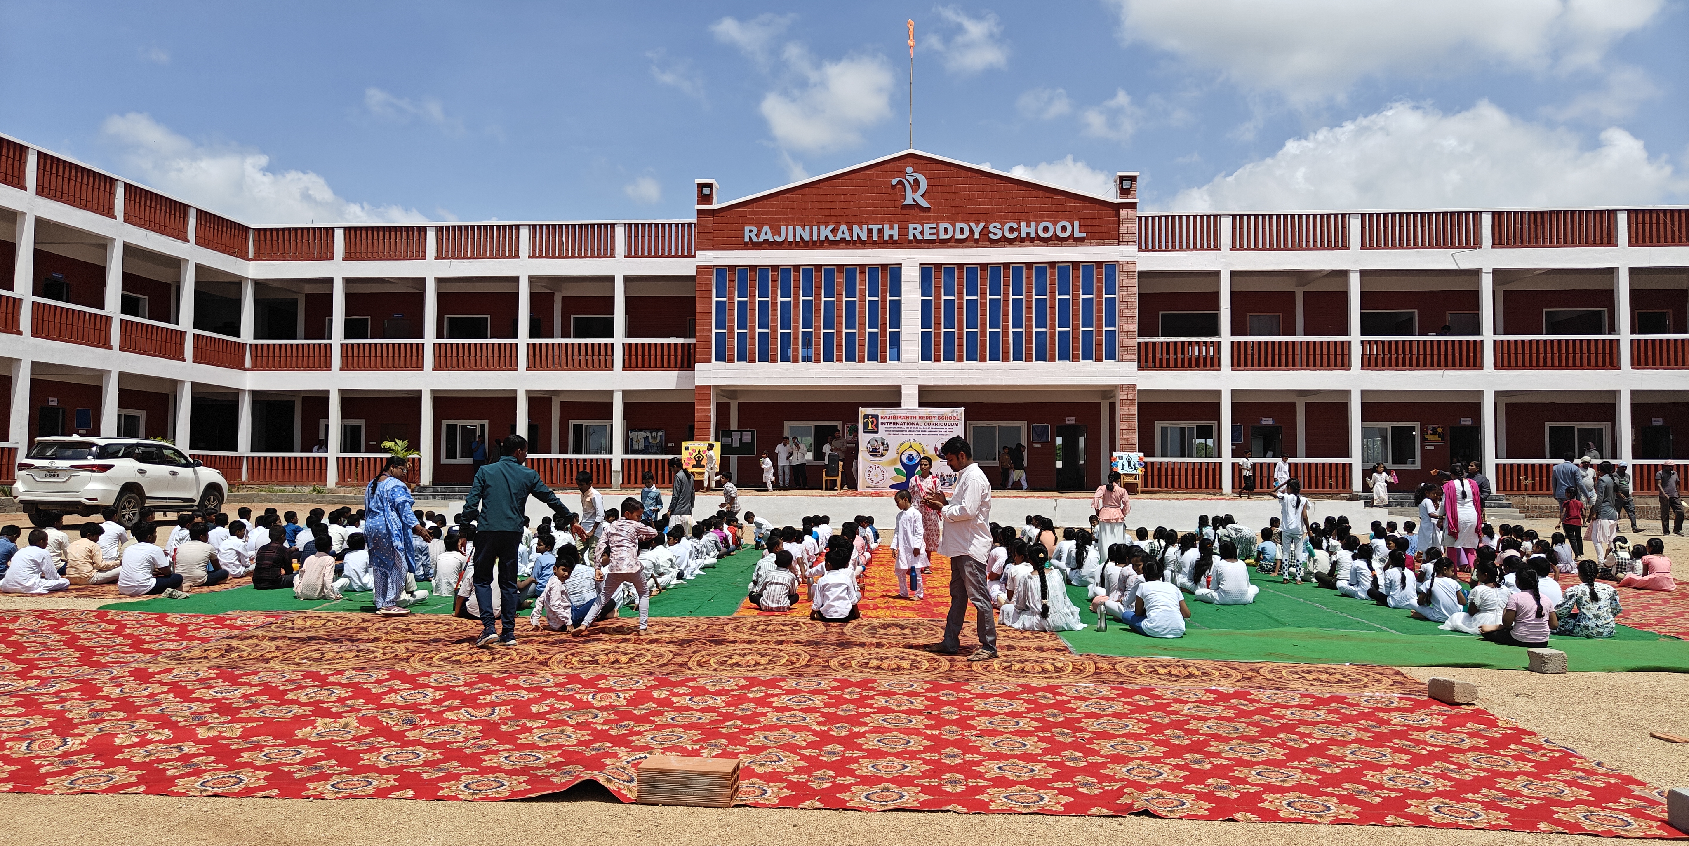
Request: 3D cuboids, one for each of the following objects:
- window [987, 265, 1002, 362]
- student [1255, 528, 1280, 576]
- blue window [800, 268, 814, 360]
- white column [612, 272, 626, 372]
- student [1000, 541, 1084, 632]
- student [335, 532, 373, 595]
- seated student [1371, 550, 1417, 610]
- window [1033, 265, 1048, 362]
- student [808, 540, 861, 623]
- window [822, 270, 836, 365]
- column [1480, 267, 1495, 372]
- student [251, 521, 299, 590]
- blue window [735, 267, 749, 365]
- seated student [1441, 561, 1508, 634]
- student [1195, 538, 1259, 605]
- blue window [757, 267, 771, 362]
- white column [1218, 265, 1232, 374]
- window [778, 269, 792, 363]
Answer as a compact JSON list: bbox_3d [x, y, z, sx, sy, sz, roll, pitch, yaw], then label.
[{"bbox_3d":[4.381,-3.167,34.076,0.411,2.813,0.100,0,-2,5],"label":"window"},{"bbox_3d":[5.869,1.767,16.251,0.380,0.622,0.450,1,-2,-5],"label":"student"},{"bbox_3d":[-1.130,-3.252,35.200,0.390,2.880,0.100,0,-2,5],"label":"blue window"},{"bbox_3d":[-6.981,-3.097,36.385,0.280,3.075,0.300,0,-2,5],"label":"white column"},{"bbox_3d":[1.779,1.460,10.566,0.700,0.760,0.650,0,-2,-2],"label":"student"},{"bbox_3d":[-5.504,1.564,13.313,0.460,0.683,0.500,0,-3,0],"label":"student"},{"bbox_3d":[5.791,1.625,12.363,0.480,0.600,0.520,0,-2,0],"label":"seated student"},{"bbox_3d":[5.703,-3.175,33.961,0.408,2.841,0.100,0,-2,5],"label":"window"},{"bbox_3d":[-0.086,1.512,11.114,0.500,0.670,0.550,0,-2,2],"label":"student"},{"bbox_3d":[-0.431,-3.167,34.495,0.421,2.847,0.100,0,-2,5],"label":"window"},{"bbox_3d":[18.571,-3.001,33.795,0.310,3.031,0.290,0,-3,5],"label":"column"},{"bbox_3d":[-6.516,1.524,13.516,0.520,0.730,0.580,0,-3,17],"label":"student"},{"bbox_3d":[-3.036,-3.221,34.900,0.400,2.830,0.100,0,-2,5],"label":"blue window"},{"bbox_3d":[5.812,1.579,10.812,0.460,0.654,0.510,1,-3,-10],"label":"seated student"},{"bbox_3d":[4.199,1.625,12.850,0.650,0.668,0.560,0,-2,0],"label":"student"},{"bbox_3d":[-2.448,-3.291,35.616,0.417,2.917,0.100,0,-3,5],"label":"blue window"},{"bbox_3d":[11.715,-3.184,36.000,0.290,3.150,0.290,0,-2,5],"label":"white column"},{"bbox_3d":[-1.745,-3.211,34.800,0.400,2.830,0.100,0,-2,5],"label":"window"}]

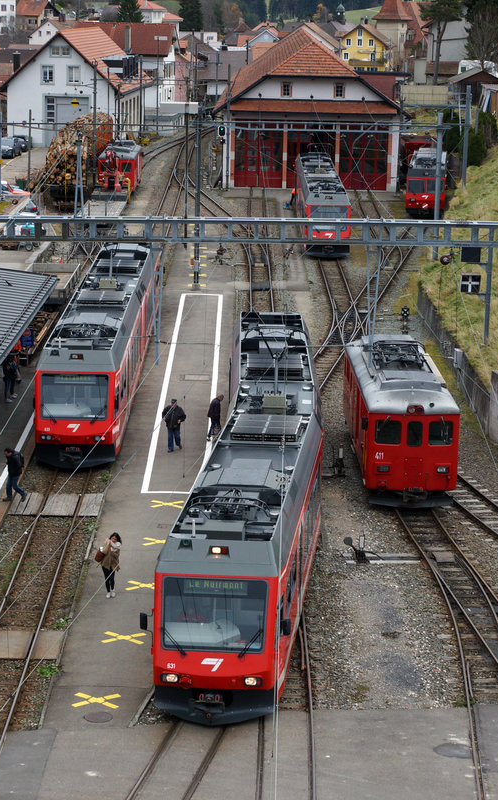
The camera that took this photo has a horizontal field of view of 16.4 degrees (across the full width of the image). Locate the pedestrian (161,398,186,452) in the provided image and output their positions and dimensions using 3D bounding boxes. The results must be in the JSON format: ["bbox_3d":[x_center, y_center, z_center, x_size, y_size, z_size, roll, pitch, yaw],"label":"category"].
[{"bbox_3d":[-2.505,0.811,56.933,0.720,1.719,0.500,3,13,8],"label":"pedestrian"}]

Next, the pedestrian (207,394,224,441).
[{"bbox_3d":[-1.141,0.576,58.121,0.550,1.580,0.500,2,13,3],"label":"pedestrian"}]

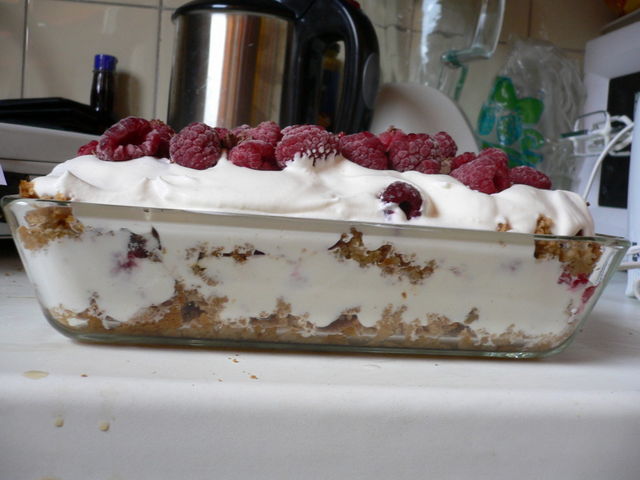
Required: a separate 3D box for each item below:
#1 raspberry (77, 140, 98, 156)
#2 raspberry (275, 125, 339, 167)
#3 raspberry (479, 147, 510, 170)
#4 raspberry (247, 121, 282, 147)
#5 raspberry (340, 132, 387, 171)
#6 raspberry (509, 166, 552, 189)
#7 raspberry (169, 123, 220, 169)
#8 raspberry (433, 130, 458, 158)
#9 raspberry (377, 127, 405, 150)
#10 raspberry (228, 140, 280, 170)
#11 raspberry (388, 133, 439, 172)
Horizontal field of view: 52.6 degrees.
[{"bbox_3d":[-0.100,-0.040,0.286,0.019,0.018,0.019,3,3,-6],"label":"raspberry"},{"bbox_3d":[-0.006,-0.042,0.288,0.028,0.020,0.022,3,1,-6],"label":"raspberry"},{"bbox_3d":[0.085,-0.038,0.318,0.020,0.020,0.021,3,1,-6],"label":"raspberry"},{"bbox_3d":[-0.027,-0.050,0.312,0.021,0.018,0.021,3,1,-6],"label":"raspberry"},{"bbox_3d":[0.019,-0.039,0.287,0.021,0.018,0.021,3,3,-6],"label":"raspberry"},{"bbox_3d":[0.100,-0.028,0.309,0.021,0.018,0.020,3,3,-6],"label":"raspberry"},{"bbox_3d":[-0.055,-0.042,0.287,0.023,0.021,0.023,3,1,-6],"label":"raspberry"},{"bbox_3d":[0.056,-0.043,0.308,0.019,0.019,0.019,3,3,-6],"label":"raspberry"},{"bbox_3d":[0.036,-0.050,0.325,0.021,0.018,0.021,3,1,-6],"label":"raspberry"},{"bbox_3d":[-0.029,-0.037,0.287,0.024,0.015,0.021,3,1,-6],"label":"raspberry"},{"bbox_3d":[0.042,-0.039,0.291,0.021,0.019,0.021,3,3,-6],"label":"raspberry"}]

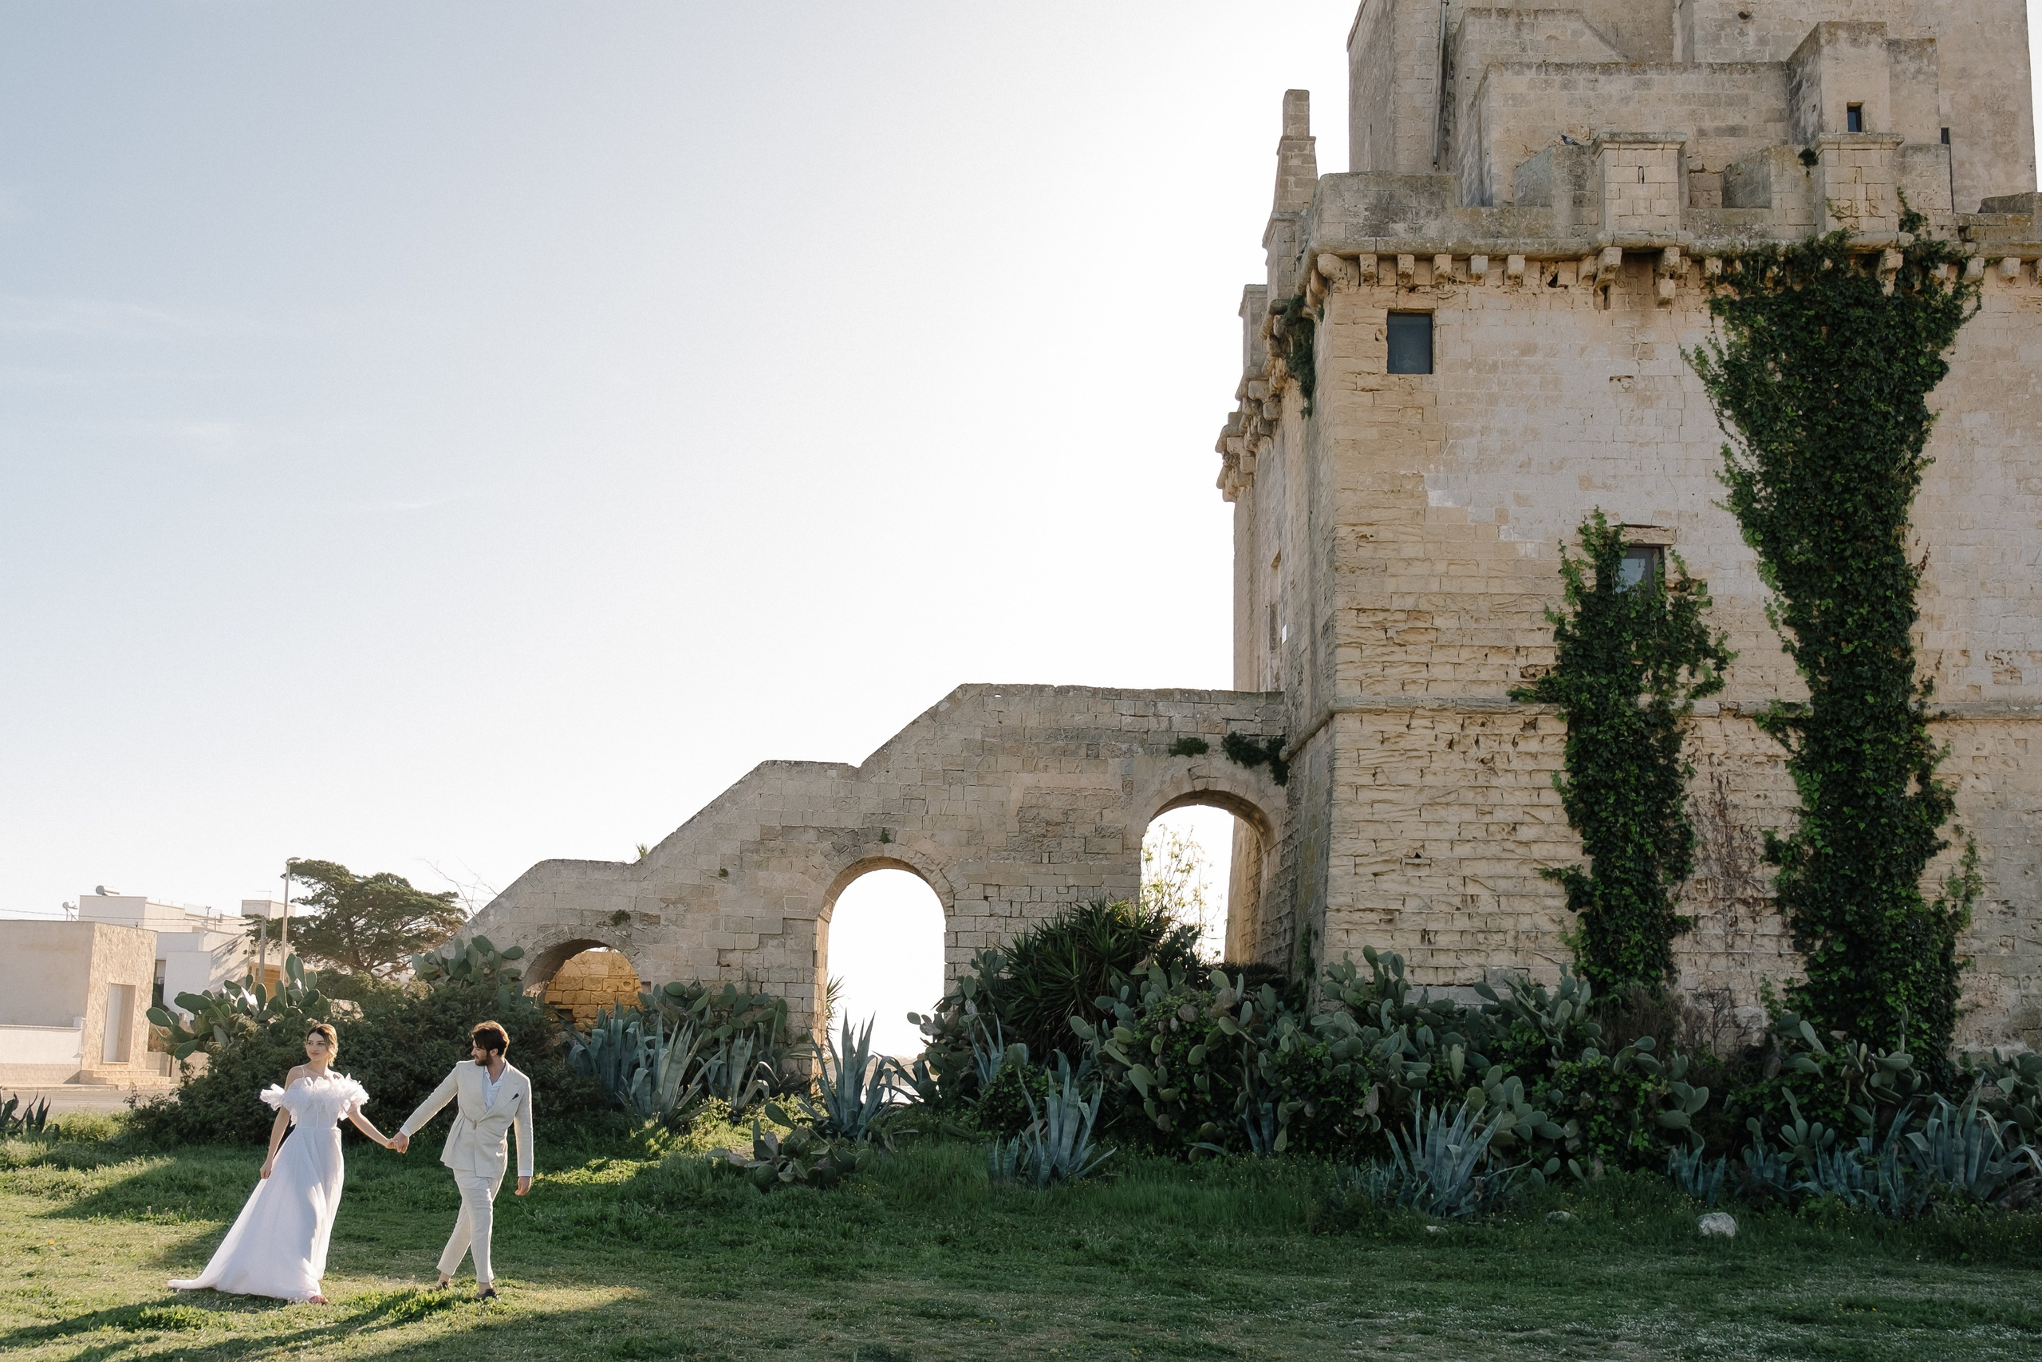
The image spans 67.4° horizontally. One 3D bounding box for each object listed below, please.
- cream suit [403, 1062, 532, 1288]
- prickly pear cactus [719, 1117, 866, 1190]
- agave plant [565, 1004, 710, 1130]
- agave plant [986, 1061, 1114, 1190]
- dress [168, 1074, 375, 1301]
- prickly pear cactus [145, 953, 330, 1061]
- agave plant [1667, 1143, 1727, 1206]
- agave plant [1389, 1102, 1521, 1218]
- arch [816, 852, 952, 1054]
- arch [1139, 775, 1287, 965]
[{"bbox_3d":[-3.765,3.340,10.400,0.880,1.440,0.500,5,-12,-21],"label":"cream suit"},{"bbox_3d":[-2.362,4.876,15.800,1.450,0.750,1.200,1,-11,0],"label":"prickly pear cactus"},{"bbox_3d":[-4.866,4.852,19.300,1.750,1.520,1.500,1,-12,0],"label":"agave plant"},{"bbox_3d":[0.327,4.651,16.100,1.300,1.300,1.200,1,-11,0],"label":"agave plant"},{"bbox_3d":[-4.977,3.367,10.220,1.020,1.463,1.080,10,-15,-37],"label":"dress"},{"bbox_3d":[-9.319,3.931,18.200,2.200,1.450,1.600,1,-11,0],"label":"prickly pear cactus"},{"bbox_3d":[6.441,4.719,14.600,0.560,0.610,0.540,1,-12,0],"label":"agave plant"},{"bbox_3d":[4.002,4.427,14.200,1.220,1.048,1.150,1,-12,0],"label":"agave plant"},{"bbox_3d":[-2.446,5.044,27.300,2.400,3.900,1.800,1,-11,-1],"label":"arch"},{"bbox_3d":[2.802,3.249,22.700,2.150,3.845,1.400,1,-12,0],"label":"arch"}]

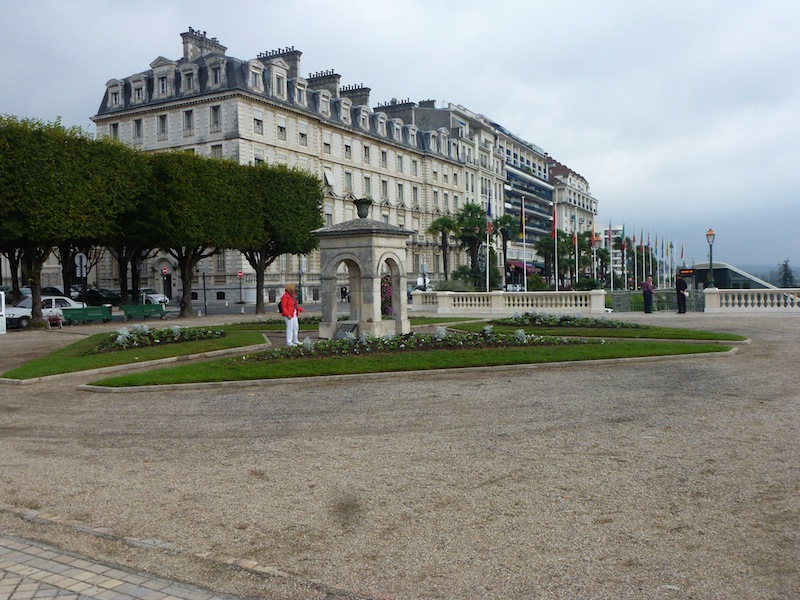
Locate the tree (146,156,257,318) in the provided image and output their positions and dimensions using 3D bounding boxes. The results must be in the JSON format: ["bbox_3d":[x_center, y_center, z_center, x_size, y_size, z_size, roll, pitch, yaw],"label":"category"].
[{"bbox_3d":[-10.652,-3.142,36.600,4.900,7.800,5.200,0,2,30],"label":"tree"}]

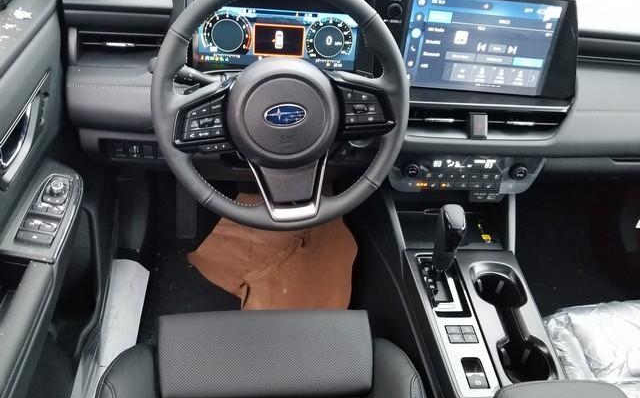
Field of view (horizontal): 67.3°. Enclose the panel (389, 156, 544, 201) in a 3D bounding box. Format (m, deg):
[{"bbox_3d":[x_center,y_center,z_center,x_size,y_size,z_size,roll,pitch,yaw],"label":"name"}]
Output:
[{"bbox_3d":[0.283,-0.040,0.930,0.298,0.075,0.035,2,18,-6],"label":"panel"}]

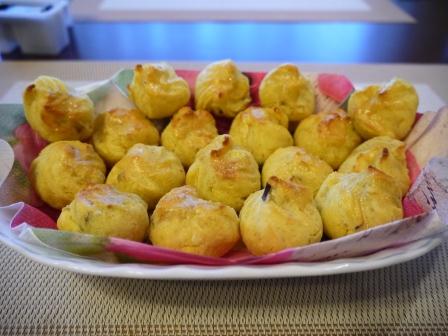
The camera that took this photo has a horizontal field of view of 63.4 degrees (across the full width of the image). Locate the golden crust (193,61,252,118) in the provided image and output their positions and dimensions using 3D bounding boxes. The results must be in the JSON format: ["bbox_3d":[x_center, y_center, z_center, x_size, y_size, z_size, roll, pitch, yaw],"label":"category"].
[{"bbox_3d":[-0.001,-0.063,0.294,0.045,0.043,0.045,1,40,0],"label":"golden crust"}]

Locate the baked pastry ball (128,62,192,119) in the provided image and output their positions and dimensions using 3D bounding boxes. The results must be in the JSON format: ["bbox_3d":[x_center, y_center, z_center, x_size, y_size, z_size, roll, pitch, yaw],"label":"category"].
[{"bbox_3d":[-0.053,-0.063,0.296,0.049,0.043,0.048,0,40,0],"label":"baked pastry ball"}]

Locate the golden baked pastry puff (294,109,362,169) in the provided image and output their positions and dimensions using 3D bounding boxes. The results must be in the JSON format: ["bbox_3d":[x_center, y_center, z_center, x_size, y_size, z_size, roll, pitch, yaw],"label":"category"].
[{"bbox_3d":[0.072,-0.020,0.250,0.045,0.039,0.044,0,40,0],"label":"golden baked pastry puff"}]

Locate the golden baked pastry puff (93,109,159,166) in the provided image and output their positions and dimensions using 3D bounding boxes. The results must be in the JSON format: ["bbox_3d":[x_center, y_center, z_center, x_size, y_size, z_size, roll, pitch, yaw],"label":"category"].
[{"bbox_3d":[-0.068,-0.021,0.251,0.045,0.039,0.044,0,40,0],"label":"golden baked pastry puff"}]

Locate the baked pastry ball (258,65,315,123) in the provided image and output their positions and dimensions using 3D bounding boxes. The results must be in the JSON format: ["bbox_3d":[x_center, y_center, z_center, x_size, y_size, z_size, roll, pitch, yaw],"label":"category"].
[{"bbox_3d":[0.050,-0.060,0.292,0.044,0.042,0.044,0,40,0],"label":"baked pastry ball"}]

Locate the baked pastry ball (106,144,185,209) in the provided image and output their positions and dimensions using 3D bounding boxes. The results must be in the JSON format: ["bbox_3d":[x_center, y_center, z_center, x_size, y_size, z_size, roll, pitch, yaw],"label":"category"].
[{"bbox_3d":[-0.048,0.005,0.219,0.046,0.039,0.045,0,40,0],"label":"baked pastry ball"}]

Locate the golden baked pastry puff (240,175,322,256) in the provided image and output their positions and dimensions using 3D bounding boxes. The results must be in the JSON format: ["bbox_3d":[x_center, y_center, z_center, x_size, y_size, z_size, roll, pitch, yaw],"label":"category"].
[{"bbox_3d":[0.031,0.026,0.194,0.043,0.041,0.043,0,40,0],"label":"golden baked pastry puff"}]

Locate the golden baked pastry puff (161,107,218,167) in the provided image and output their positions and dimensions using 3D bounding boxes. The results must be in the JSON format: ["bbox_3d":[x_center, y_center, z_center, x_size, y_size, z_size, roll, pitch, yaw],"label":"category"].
[{"bbox_3d":[-0.024,-0.020,0.249,0.042,0.042,0.042,1,40,0],"label":"golden baked pastry puff"}]

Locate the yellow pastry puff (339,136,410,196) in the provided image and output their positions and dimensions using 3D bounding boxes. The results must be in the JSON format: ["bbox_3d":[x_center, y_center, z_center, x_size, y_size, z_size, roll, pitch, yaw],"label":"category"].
[{"bbox_3d":[0.092,0.000,0.223,0.046,0.038,0.044,1,40,-1],"label":"yellow pastry puff"}]

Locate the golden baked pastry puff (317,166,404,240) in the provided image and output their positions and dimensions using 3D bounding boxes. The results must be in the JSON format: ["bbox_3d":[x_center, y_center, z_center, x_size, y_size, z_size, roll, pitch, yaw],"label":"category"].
[{"bbox_3d":[0.074,0.020,0.200,0.049,0.036,0.045,1,40,0],"label":"golden baked pastry puff"}]

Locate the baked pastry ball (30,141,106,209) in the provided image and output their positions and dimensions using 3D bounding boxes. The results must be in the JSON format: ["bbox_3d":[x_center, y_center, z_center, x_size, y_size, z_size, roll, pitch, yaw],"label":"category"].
[{"bbox_3d":[-0.093,0.004,0.217,0.045,0.040,0.045,1,40,0],"label":"baked pastry ball"}]

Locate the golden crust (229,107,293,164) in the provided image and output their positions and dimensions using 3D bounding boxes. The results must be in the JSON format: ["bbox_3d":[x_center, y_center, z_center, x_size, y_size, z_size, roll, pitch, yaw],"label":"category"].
[{"bbox_3d":[0.025,-0.021,0.247,0.044,0.040,0.044,1,40,0],"label":"golden crust"}]

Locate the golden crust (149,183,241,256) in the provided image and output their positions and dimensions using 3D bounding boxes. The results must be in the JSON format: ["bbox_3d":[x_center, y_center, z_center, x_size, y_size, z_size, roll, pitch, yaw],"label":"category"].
[{"bbox_3d":[-0.016,0.028,0.193,0.049,0.035,0.044,1,40,0],"label":"golden crust"}]

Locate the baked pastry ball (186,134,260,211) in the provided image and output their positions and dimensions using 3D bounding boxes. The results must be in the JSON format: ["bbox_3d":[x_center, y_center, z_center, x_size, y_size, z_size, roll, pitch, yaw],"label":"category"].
[{"bbox_3d":[0.000,0.003,0.218,0.044,0.043,0.044,1,40,0],"label":"baked pastry ball"}]

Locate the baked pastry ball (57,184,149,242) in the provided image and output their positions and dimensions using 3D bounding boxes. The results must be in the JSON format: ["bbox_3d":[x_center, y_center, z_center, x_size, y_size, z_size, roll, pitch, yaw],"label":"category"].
[{"bbox_3d":[-0.065,0.026,0.195,0.047,0.037,0.046,0,40,0],"label":"baked pastry ball"}]

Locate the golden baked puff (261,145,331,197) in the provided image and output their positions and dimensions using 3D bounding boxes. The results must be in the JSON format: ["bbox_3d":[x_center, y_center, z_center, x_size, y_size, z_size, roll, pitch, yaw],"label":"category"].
[{"bbox_3d":[0.044,0.004,0.221,0.042,0.036,0.042,0,40,0],"label":"golden baked puff"}]

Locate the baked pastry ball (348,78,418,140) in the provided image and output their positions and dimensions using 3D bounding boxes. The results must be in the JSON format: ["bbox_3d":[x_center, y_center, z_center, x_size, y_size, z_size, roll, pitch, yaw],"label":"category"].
[{"bbox_3d":[0.118,-0.043,0.269,0.051,0.043,0.046,1,40,0],"label":"baked pastry ball"}]

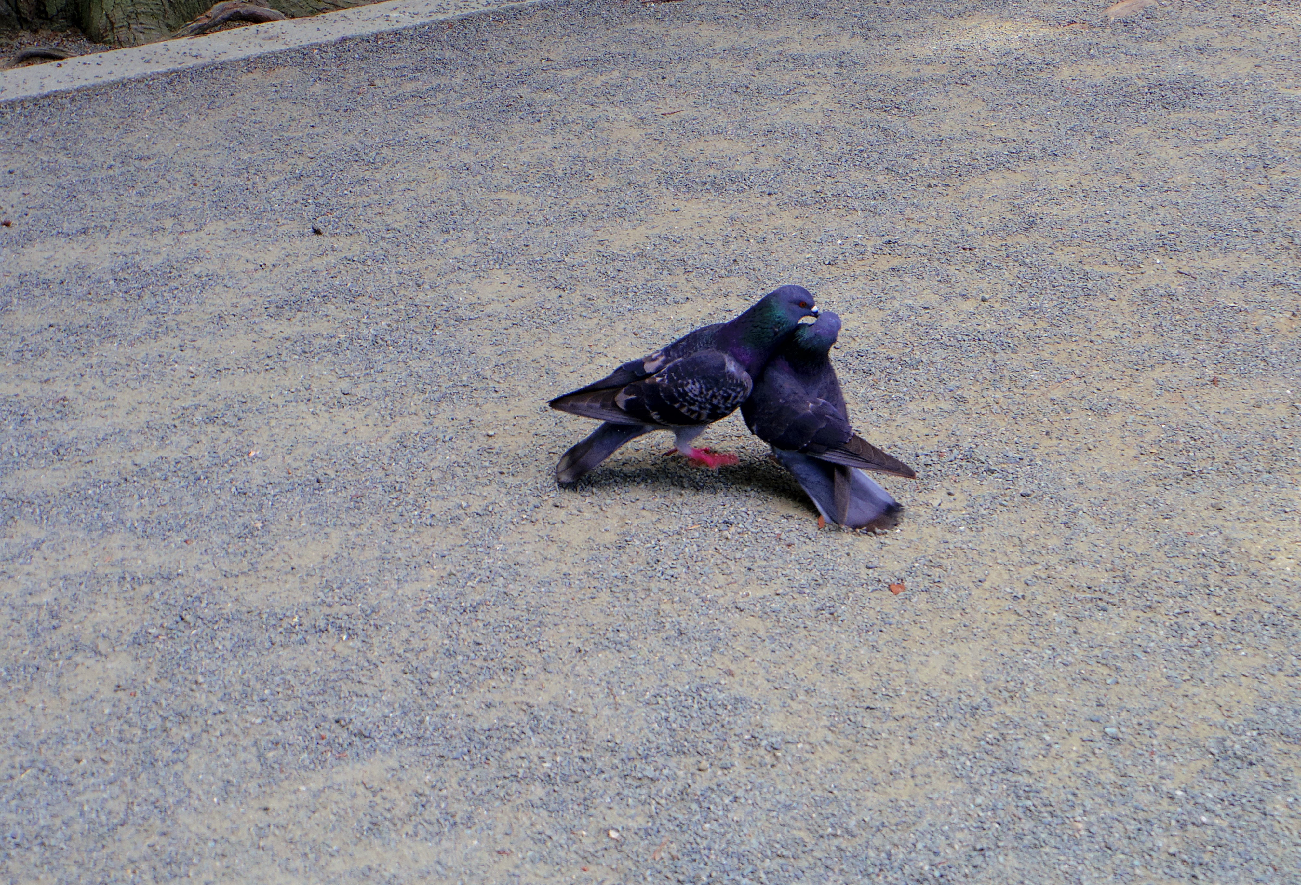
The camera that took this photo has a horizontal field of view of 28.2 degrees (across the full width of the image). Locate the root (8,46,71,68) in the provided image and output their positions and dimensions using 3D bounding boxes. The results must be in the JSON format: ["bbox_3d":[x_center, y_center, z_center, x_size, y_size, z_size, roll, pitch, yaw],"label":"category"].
[{"bbox_3d":[-0.996,-0.635,4.227,0.110,0.030,0.045,-13,28,-25],"label":"root"}]

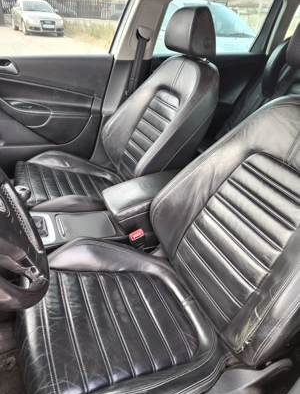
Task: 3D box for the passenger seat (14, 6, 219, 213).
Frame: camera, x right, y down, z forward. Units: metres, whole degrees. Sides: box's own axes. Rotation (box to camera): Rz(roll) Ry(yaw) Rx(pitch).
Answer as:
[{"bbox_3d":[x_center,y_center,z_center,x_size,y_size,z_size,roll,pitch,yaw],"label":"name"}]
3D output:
[{"bbox_3d":[-0.174,-0.320,1.344,0.870,0.920,0.530,-11,34,-21],"label":"passenger seat"}]

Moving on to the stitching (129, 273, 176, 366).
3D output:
[{"bbox_3d":[-0.001,0.362,0.931,0.016,0.015,0.343,2,28,-29],"label":"stitching"}]

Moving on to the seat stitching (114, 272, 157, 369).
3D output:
[{"bbox_3d":[-0.053,0.355,0.900,0.016,0.015,0.353,2,28,-29],"label":"seat stitching"}]

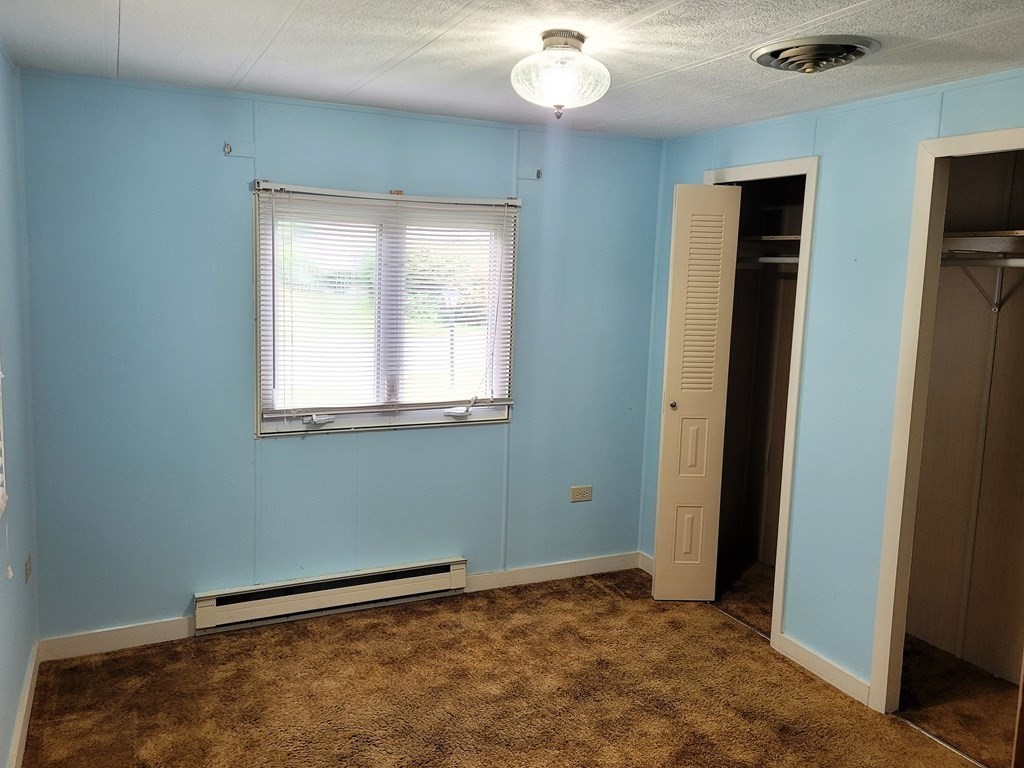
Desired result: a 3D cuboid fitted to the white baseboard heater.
[{"bbox_3d":[-0.795,0.969,3.536,1.228,0.178,0.065,-2,8,-25],"label":"white baseboard heater"}]

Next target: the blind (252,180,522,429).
[{"bbox_3d":[-0.519,-0.350,3.472,1.209,1.009,0.045,-2,8,-25],"label":"blind"}]

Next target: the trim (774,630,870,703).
[{"bbox_3d":[1.251,1.145,3.131,0.018,0.088,0.507,-2,8,-25],"label":"trim"}]

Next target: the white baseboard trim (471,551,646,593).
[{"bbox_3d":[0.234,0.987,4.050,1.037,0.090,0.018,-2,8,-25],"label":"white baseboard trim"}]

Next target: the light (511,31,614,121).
[{"bbox_3d":[0.141,-0.888,2.239,0.290,0.226,0.290,2,8,0],"label":"light"}]

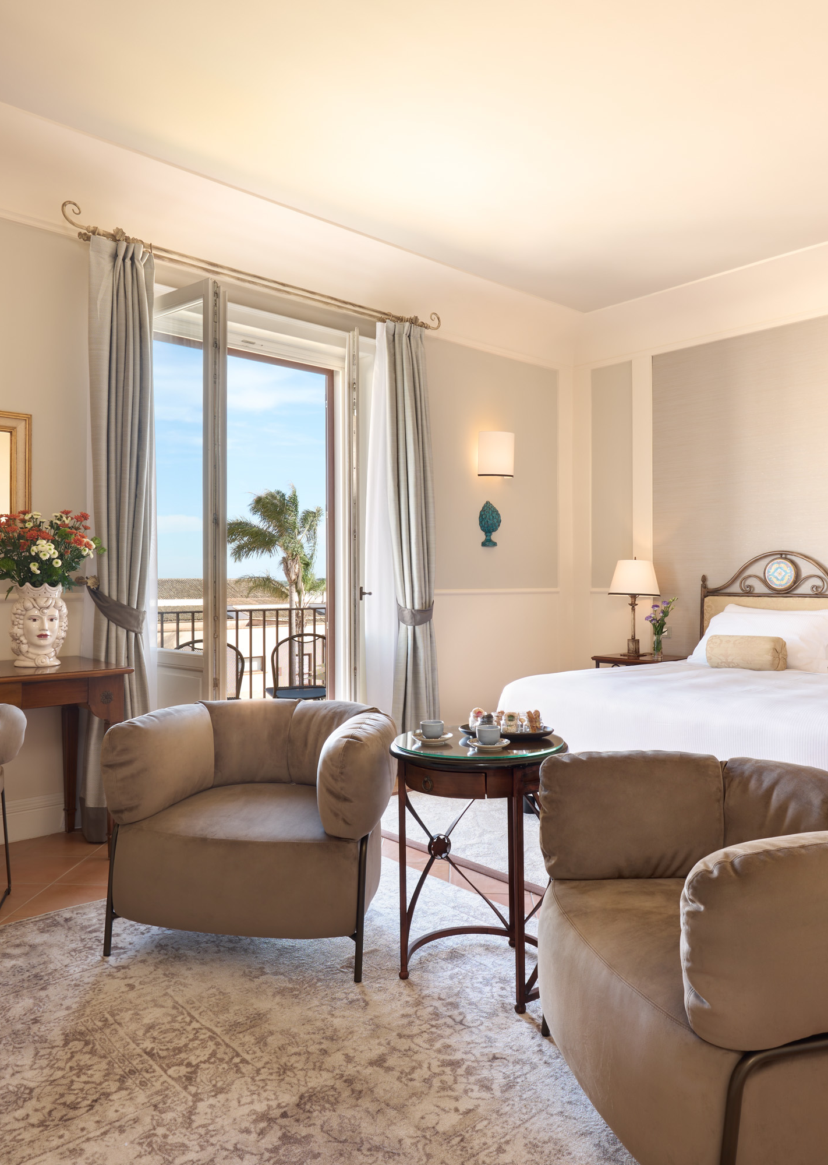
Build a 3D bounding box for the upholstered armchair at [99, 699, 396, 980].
[{"bbox_3d":[-0.475,0.768,2.567,0.840,0.690,0.790,0,0,11],"label":"upholstered armchair"}]

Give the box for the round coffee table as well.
[{"bbox_3d":[0.184,0.784,2.202,0.500,0.660,0.500,0,0,0],"label":"round coffee table"}]

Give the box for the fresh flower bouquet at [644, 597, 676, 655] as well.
[{"bbox_3d":[1.608,0.297,5.081,0.190,0.420,0.200,0,0,-41],"label":"fresh flower bouquet"}]

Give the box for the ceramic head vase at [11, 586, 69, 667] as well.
[{"bbox_3d":[-1.550,0.169,3.200,0.240,0.345,0.240,0,0,-38],"label":"ceramic head vase"}]

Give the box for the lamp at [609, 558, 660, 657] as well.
[{"bbox_3d":[1.505,0.169,5.300,0.350,0.675,0.350,0,0,-41],"label":"lamp"}]

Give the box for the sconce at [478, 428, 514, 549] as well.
[{"bbox_3d":[0.585,-0.639,5.231,0.280,0.790,0.150,0,0,-41],"label":"sconce"}]

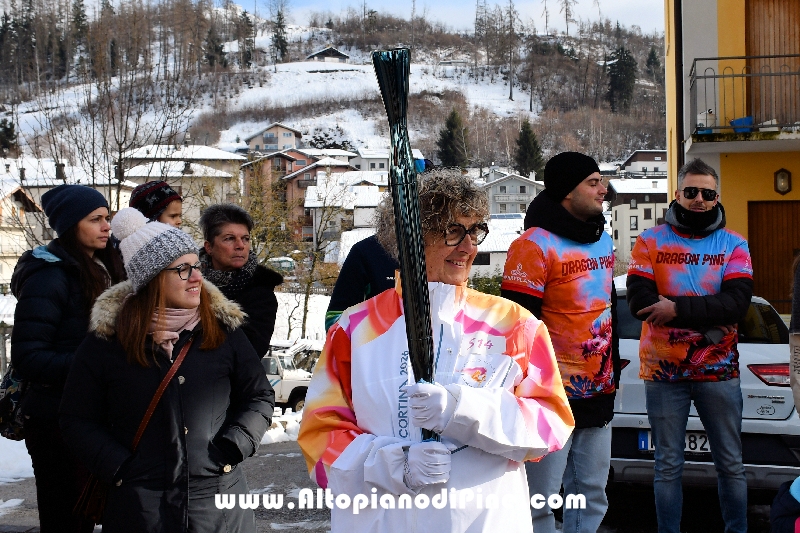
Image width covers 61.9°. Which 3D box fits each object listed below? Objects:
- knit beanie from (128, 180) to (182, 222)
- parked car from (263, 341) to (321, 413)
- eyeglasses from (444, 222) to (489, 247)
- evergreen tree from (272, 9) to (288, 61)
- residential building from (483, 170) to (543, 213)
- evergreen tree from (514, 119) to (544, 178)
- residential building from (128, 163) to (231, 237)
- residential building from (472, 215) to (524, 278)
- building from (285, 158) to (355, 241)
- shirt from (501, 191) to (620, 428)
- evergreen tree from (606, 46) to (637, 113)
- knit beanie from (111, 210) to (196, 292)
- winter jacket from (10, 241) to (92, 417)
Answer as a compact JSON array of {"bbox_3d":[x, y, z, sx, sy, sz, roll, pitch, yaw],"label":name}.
[{"bbox_3d":[-0.972,-0.258,2.650,0.200,0.160,0.165,-9,-3,18],"label":"knit beanie"},{"bbox_3d":[-4.250,3.720,21.400,4.000,1.970,1.780,0,-2,8],"label":"parked car"},{"bbox_3d":[0.116,-0.072,1.590,0.140,0.052,0.135,2,-3,-37],"label":"eyeglasses"},{"bbox_3d":[-43.031,-83.541,240.000,5.600,18.700,5.600,0,-2,0],"label":"evergreen tree"},{"bbox_3d":[18.200,-11.200,109.000,9.400,8.200,10.000,0,0,7],"label":"residential building"},{"bbox_3d":[23.316,-20.885,120.000,5.400,11.500,5.400,0,-2,0],"label":"evergreen tree"},{"bbox_3d":[-30.600,-9.100,95.500,14.600,10.900,11.500,0,0,-5],"label":"residential building"},{"bbox_3d":[10.825,-2.458,78.000,13.000,8.500,13.000,0,-1,0],"label":"residential building"},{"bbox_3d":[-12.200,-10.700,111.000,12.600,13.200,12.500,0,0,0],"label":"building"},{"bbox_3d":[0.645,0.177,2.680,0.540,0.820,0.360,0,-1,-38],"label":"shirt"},{"bbox_3d":[68.200,-57.600,205.000,8.700,20.500,8.700,0,0,0],"label":"evergreen tree"},{"bbox_3d":[-0.681,-0.044,1.850,0.225,0.220,0.200,-21,-10,26],"label":"knit beanie"},{"bbox_3d":[-1.221,0.236,2.500,0.390,0.660,0.500,-1,-1,20],"label":"winter jacket"}]

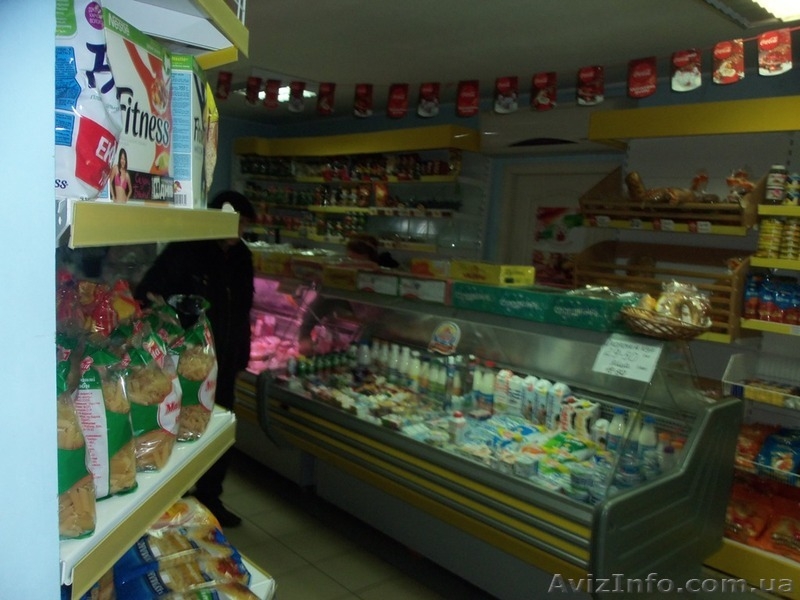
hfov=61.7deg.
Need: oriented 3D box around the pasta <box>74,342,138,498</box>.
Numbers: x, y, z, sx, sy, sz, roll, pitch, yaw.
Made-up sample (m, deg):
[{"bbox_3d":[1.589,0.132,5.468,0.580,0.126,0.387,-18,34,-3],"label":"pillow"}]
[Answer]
[{"bbox_3d":[-0.438,0.170,0.979,0.065,0.220,0.090,7,7,29],"label":"pasta"}]

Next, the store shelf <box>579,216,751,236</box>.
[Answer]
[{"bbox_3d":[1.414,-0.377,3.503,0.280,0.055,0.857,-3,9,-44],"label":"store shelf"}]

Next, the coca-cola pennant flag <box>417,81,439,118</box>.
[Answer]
[{"bbox_3d":[0.132,-0.925,3.100,0.122,0.158,0.008,8,8,37],"label":"coca-cola pennant flag"}]

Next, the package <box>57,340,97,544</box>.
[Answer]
[{"bbox_3d":[-0.429,0.181,0.865,0.070,0.228,0.088,4,6,2],"label":"package"}]

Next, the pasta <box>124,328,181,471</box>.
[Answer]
[{"bbox_3d":[-0.416,0.158,1.103,0.068,0.220,0.090,3,6,-2],"label":"pasta"}]

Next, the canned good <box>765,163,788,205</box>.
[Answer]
[{"bbox_3d":[1.720,-0.524,3.054,0.094,0.175,0.094,-3,9,-44],"label":"canned good"}]

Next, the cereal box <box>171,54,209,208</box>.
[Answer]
[{"bbox_3d":[-0.399,-0.313,1.275,0.046,0.275,0.190,2,7,-9],"label":"cereal box"}]

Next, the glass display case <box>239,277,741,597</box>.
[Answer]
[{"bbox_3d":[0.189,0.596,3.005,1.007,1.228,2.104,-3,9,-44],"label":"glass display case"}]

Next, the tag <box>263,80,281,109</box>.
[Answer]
[{"bbox_3d":[-0.679,-1.086,3.542,0.122,0.158,0.008,8,8,37],"label":"tag"}]

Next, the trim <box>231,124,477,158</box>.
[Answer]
[{"bbox_3d":[-0.470,-1.233,5.378,0.330,0.145,2.617,-3,9,-44],"label":"trim"}]

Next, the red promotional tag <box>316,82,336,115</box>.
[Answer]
[{"bbox_3d":[-0.363,-0.992,3.306,0.122,0.158,0.008,8,8,37],"label":"red promotional tag"}]

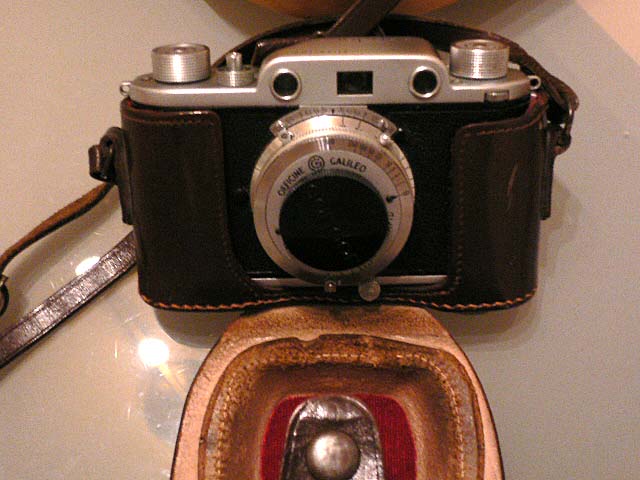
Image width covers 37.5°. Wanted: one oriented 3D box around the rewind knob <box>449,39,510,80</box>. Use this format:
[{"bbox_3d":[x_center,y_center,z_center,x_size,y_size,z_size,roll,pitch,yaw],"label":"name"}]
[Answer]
[{"bbox_3d":[0.051,-0.057,0.300,0.019,0.010,0.019,0,22,3],"label":"rewind knob"}]

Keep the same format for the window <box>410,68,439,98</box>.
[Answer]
[{"bbox_3d":[0.032,-0.048,0.288,0.009,0.010,0.004,0,22,3],"label":"window"}]

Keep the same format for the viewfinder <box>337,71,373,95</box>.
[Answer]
[{"bbox_3d":[0.011,-0.048,0.290,0.012,0.008,0.004,0,22,3],"label":"viewfinder"}]

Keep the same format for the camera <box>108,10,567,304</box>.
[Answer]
[{"bbox_3d":[0.005,-0.019,0.305,0.142,0.085,0.057,0,22,3],"label":"camera"}]

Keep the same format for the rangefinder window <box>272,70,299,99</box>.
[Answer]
[{"bbox_3d":[-0.010,-0.048,0.290,0.009,0.010,0.004,0,22,3],"label":"rangefinder window"}]

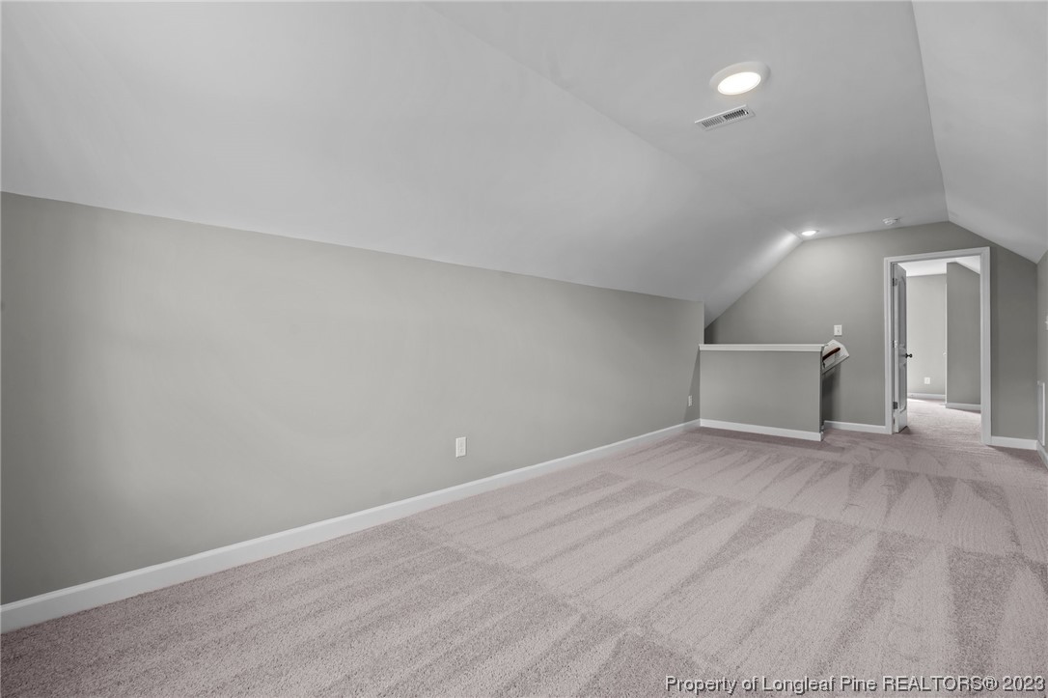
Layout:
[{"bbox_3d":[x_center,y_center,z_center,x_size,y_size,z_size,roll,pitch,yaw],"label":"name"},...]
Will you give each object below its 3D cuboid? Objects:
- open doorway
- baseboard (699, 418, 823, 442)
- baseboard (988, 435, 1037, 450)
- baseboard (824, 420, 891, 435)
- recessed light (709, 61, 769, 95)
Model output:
[{"bbox_3d":[4.692,-0.030,5.315,0.901,2.114,0.150,0,0,44],"label":"open doorway"},{"bbox_3d":[2.843,0.982,5.703,1.381,0.100,0.020,0,0,44],"label":"baseboard"},{"bbox_3d":[5.096,0.977,4.842,0.330,0.100,0.020,0,0,44],"label":"baseboard"},{"bbox_3d":[4.134,0.978,5.838,0.637,0.100,0.020,0,0,44],"label":"baseboard"},{"bbox_3d":[1.126,-1.395,2.431,0.285,0.027,0.285,0,0,0],"label":"recessed light"}]

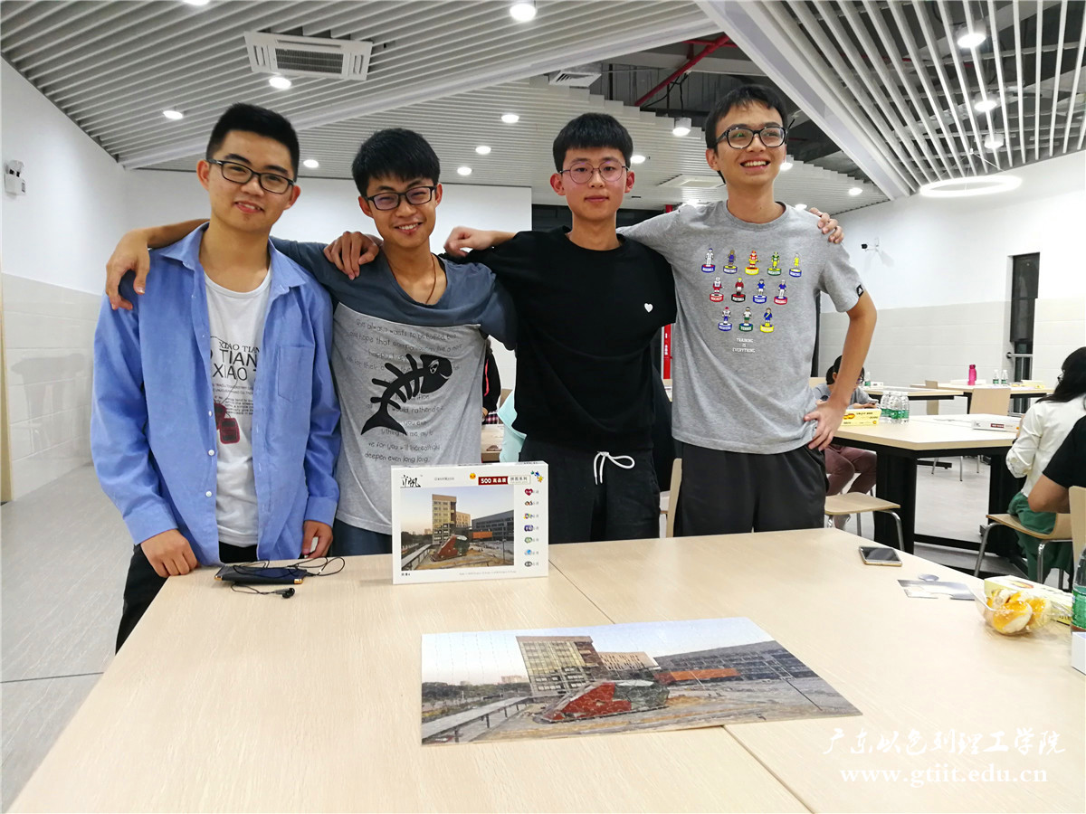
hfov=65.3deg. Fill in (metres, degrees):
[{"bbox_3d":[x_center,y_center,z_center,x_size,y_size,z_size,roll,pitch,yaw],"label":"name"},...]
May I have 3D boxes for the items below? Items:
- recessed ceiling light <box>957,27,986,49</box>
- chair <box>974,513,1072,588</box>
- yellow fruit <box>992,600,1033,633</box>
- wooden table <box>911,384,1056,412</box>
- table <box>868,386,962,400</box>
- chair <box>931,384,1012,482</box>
[{"bbox_3d":[3.312,-2.850,6.546,0.195,0.100,0.195,-1,4,-14],"label":"recessed ceiling light"},{"bbox_3d":[2.092,0.532,3.458,0.460,0.805,0.500,-1,4,-4],"label":"chair"},{"bbox_3d":[0.734,0.325,1.324,0.064,0.056,0.062,-1,4,-14],"label":"yellow fruit"},{"bbox_3d":[4.556,0.156,9.022,0.780,0.738,1.260,-1,4,-14],"label":"wooden table"},{"bbox_3d":[3.523,0.185,8.684,0.770,0.738,1.260,-1,4,-14],"label":"table"},{"bbox_3d":[3.836,0.230,7.567,0.460,0.805,0.500,-1,4,-8],"label":"chair"}]

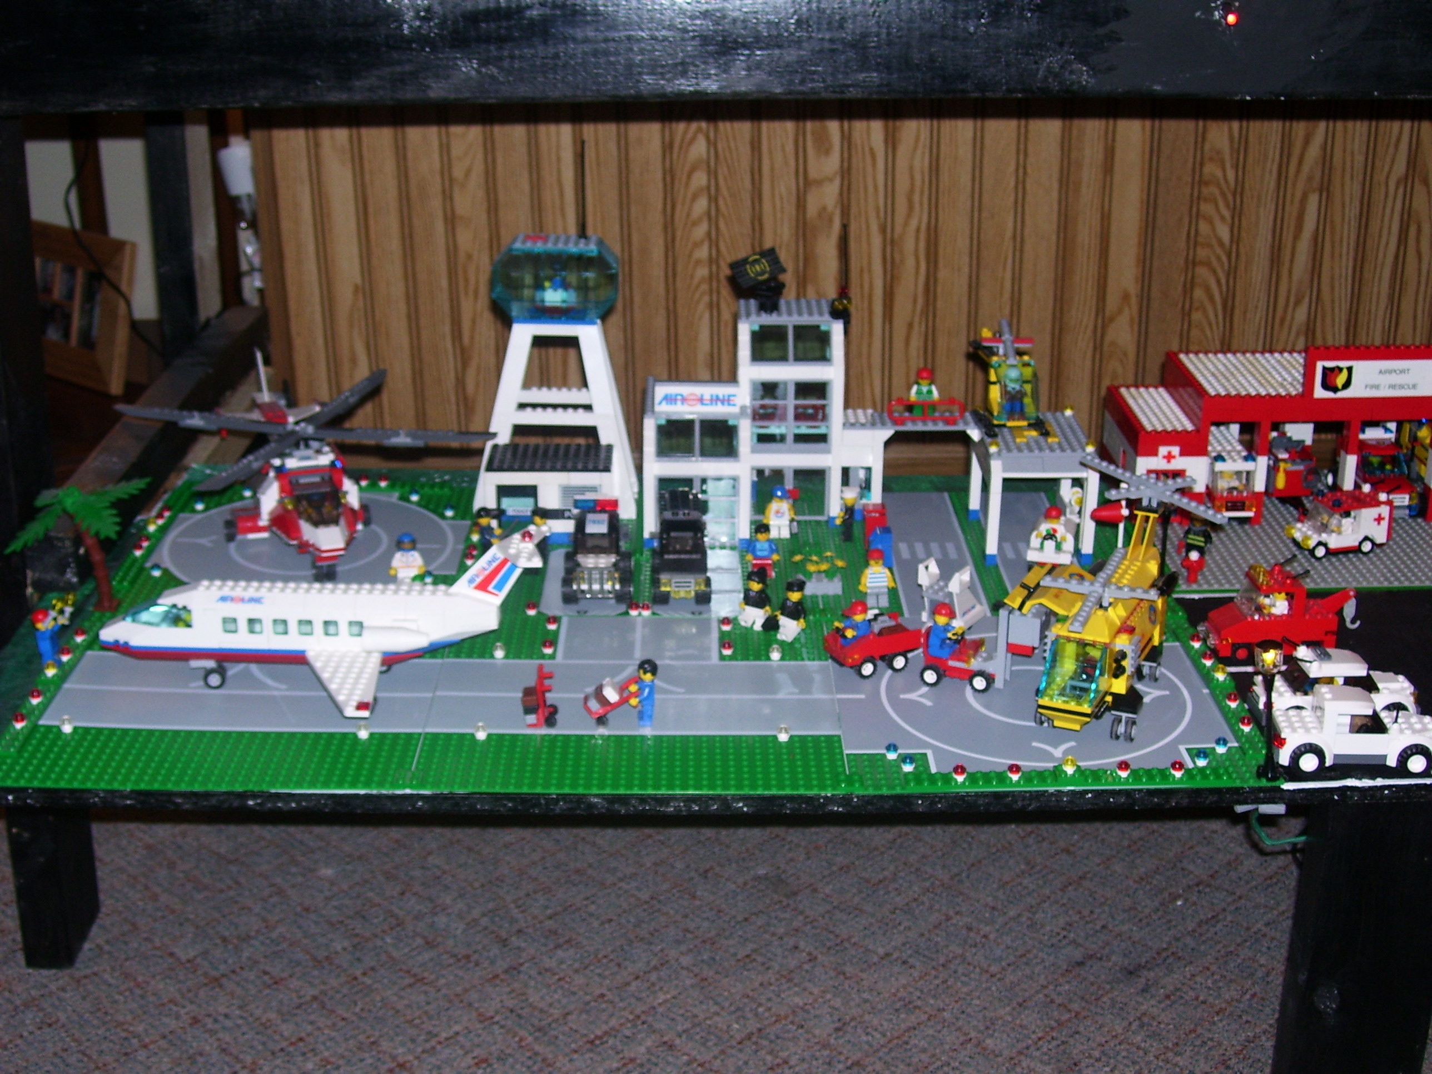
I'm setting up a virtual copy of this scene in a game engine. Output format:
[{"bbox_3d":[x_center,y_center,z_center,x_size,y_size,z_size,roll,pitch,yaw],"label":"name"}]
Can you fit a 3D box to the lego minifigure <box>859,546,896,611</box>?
[{"bbox_3d":[0.114,0.029,1.349,0.026,0.043,0.015,1,21,-1],"label":"lego minifigure"}]

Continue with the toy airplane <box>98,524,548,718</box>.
[{"bbox_3d":[-0.253,0.045,1.221,0.289,0.097,0.210,1,21,-1],"label":"toy airplane"}]

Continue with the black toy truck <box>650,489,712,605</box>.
[{"bbox_3d":[-0.024,0.005,1.378,0.044,0.061,0.088,1,21,-1],"label":"black toy truck"}]

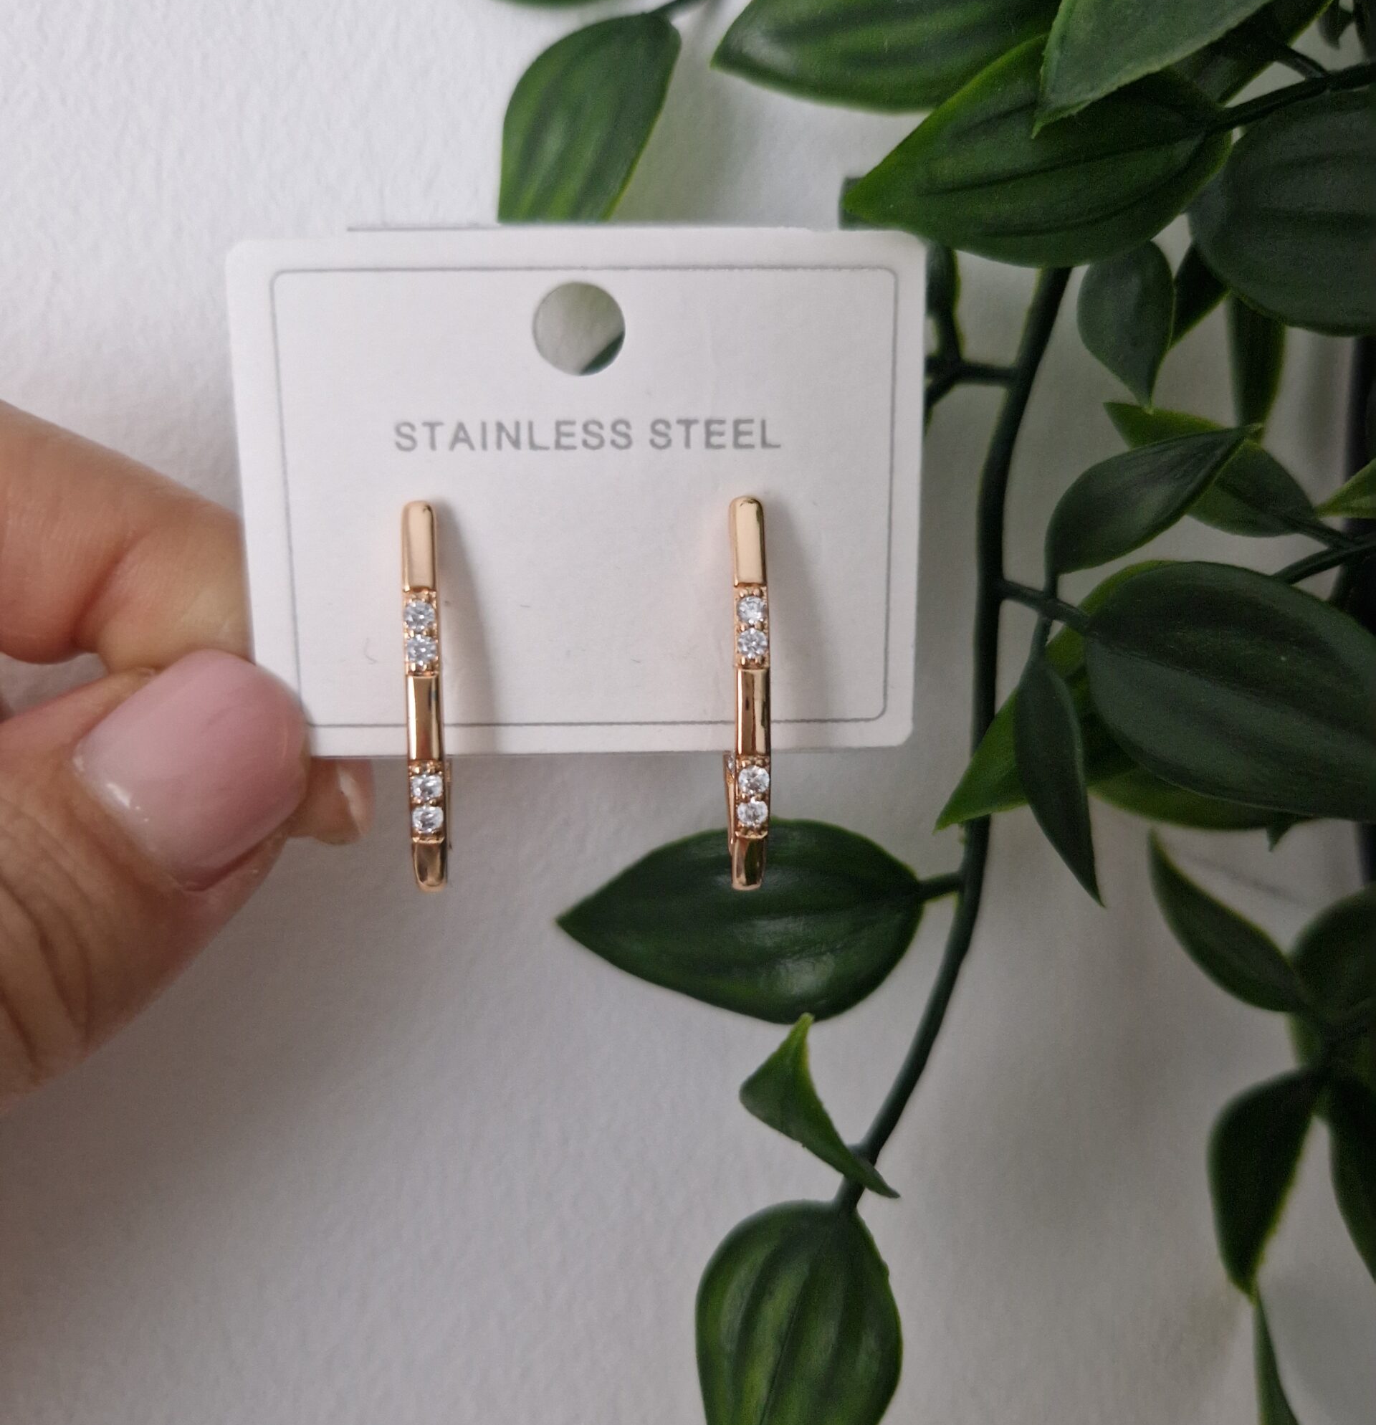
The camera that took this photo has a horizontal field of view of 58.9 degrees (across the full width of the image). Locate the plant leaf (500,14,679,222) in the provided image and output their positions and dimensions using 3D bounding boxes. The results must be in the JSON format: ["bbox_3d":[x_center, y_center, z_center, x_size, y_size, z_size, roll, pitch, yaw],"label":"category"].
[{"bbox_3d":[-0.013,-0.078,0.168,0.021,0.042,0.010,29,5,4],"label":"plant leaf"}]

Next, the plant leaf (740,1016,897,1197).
[{"bbox_3d":[0.018,0.055,0.162,0.013,0.034,0.015,-27,23,12],"label":"plant leaf"}]

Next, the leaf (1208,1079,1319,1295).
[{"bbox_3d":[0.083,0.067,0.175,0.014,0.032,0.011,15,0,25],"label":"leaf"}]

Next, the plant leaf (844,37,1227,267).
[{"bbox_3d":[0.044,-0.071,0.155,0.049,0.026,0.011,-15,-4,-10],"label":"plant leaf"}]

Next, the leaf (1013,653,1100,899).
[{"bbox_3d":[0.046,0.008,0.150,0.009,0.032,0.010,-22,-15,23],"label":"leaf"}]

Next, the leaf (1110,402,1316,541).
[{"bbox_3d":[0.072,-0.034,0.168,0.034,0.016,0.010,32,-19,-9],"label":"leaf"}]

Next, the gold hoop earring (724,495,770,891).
[{"bbox_3d":[0.005,-0.002,0.104,0.003,0.032,0.022,0,10,0],"label":"gold hoop earring"}]

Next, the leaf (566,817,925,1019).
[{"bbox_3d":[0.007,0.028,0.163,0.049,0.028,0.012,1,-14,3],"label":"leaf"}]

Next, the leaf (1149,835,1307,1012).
[{"bbox_3d":[0.077,0.032,0.177,0.011,0.034,0.012,-41,4,18],"label":"leaf"}]

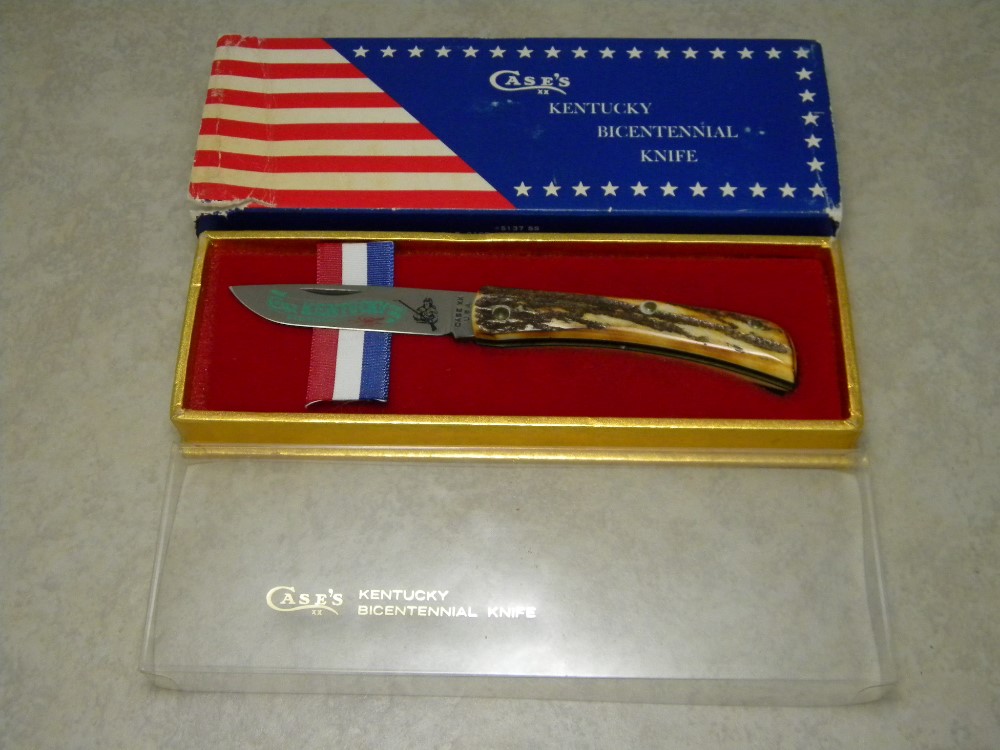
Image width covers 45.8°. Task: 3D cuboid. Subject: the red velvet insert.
[{"bbox_3d":[0.005,-0.011,0.341,0.183,0.011,0.056,1,64,1],"label":"red velvet insert"}]

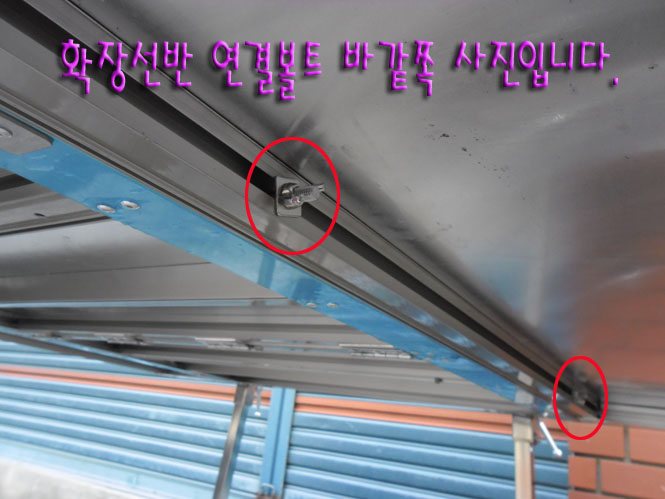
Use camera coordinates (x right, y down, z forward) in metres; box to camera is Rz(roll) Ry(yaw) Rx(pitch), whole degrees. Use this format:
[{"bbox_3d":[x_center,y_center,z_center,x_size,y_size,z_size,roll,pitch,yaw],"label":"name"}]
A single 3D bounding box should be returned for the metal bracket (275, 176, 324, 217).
[{"bbox_3d":[-0.017,-0.030,0.286,0.020,0.022,0.024,-5,0,33],"label":"metal bracket"}]

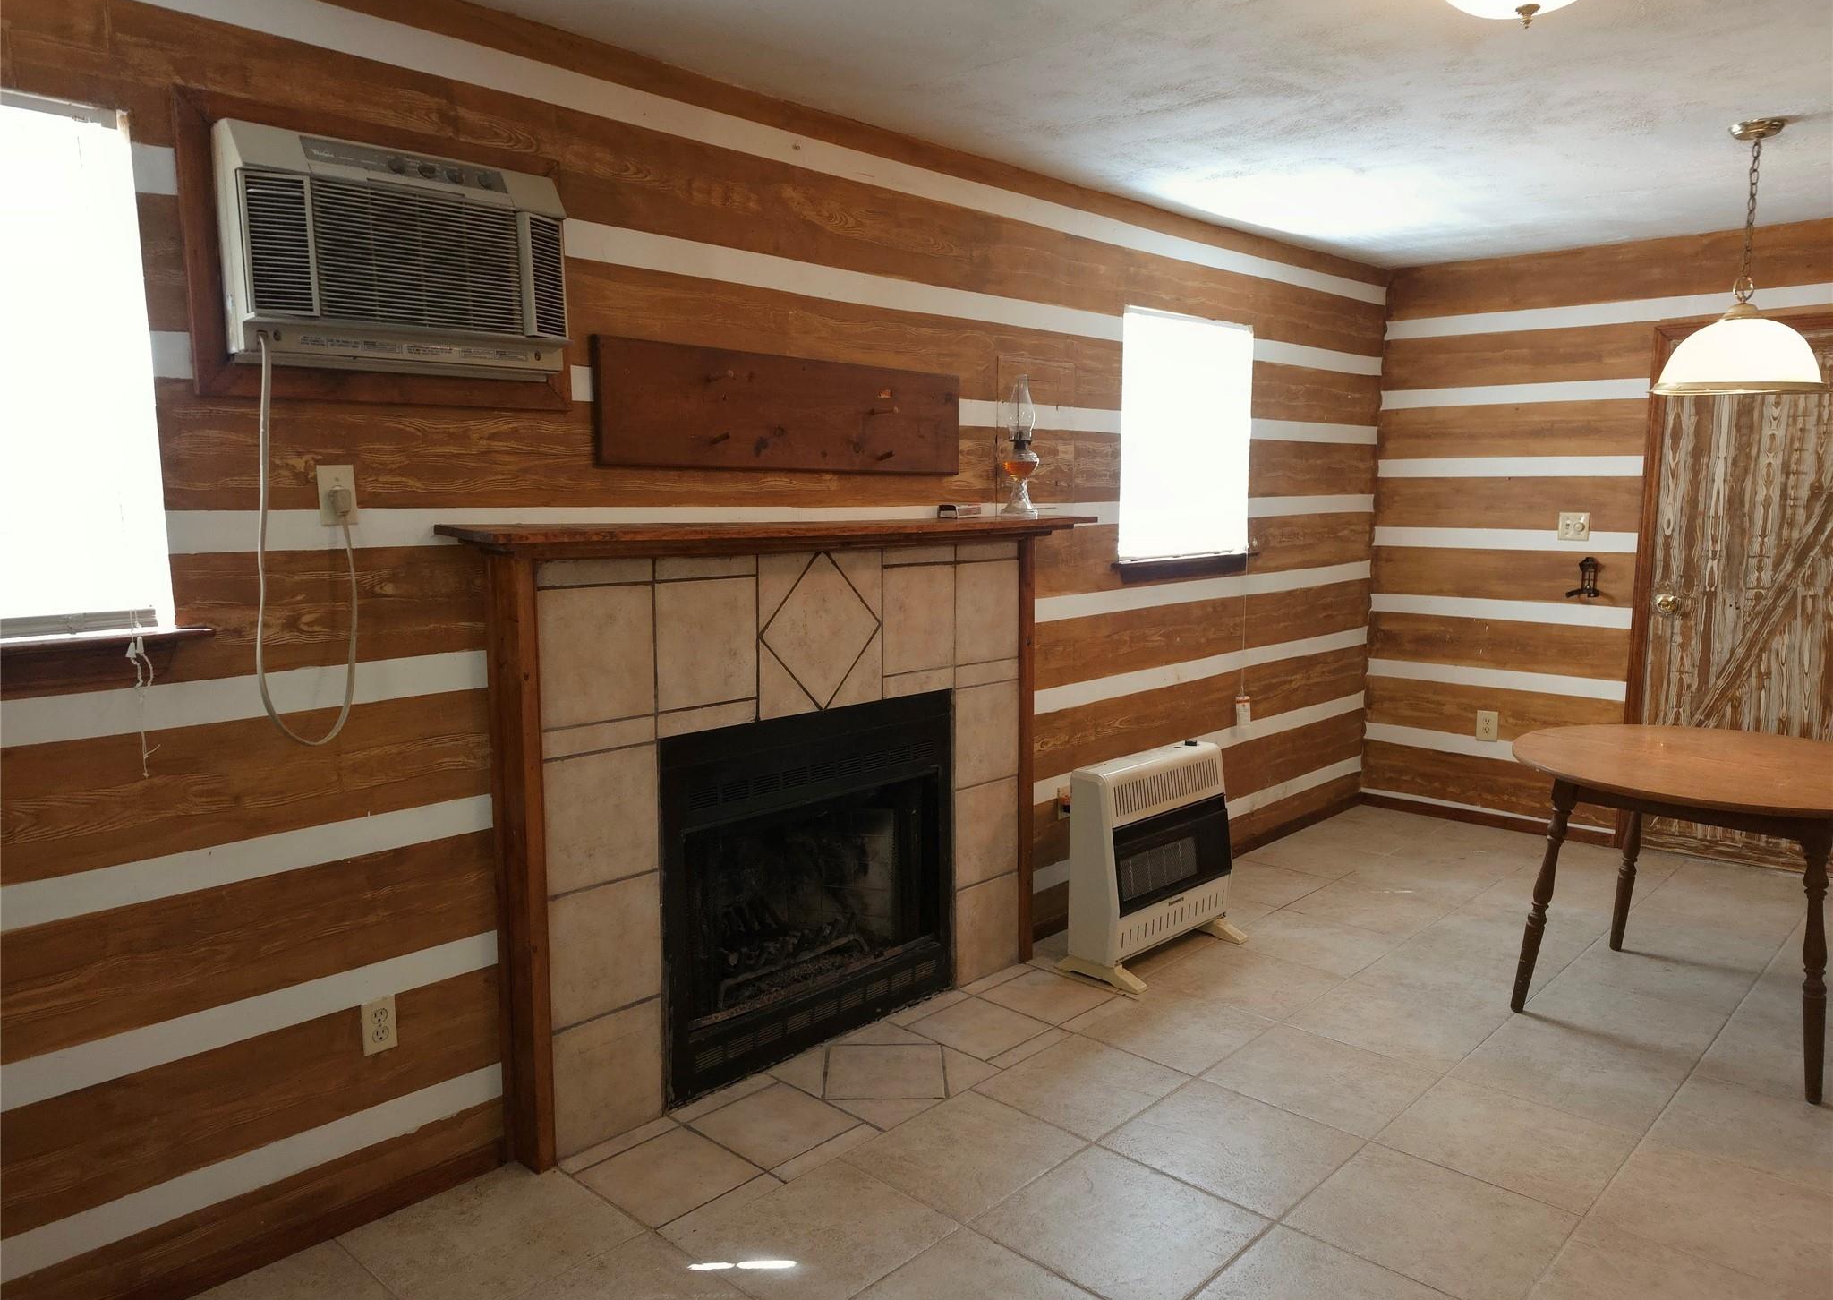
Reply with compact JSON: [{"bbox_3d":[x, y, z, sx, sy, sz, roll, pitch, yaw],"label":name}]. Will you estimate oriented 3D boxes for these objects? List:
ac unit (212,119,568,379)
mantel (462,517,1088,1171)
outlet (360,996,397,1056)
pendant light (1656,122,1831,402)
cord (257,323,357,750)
[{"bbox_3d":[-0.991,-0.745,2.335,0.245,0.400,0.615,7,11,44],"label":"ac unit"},{"bbox_3d":[-0.216,0.378,3.164,0.260,1.425,1.890,7,11,44],"label":"mantel"},{"bbox_3d":[-1.092,0.766,2.483,0.015,0.112,0.068,7,11,44],"label":"outlet"},{"bbox_3d":[2.288,-1.073,3.342,0.405,0.704,0.405,7,11,44],"label":"pendant light"},{"bbox_3d":[-1.134,-0.193,2.242,0.110,0.743,0.195,7,11,44],"label":"cord"}]

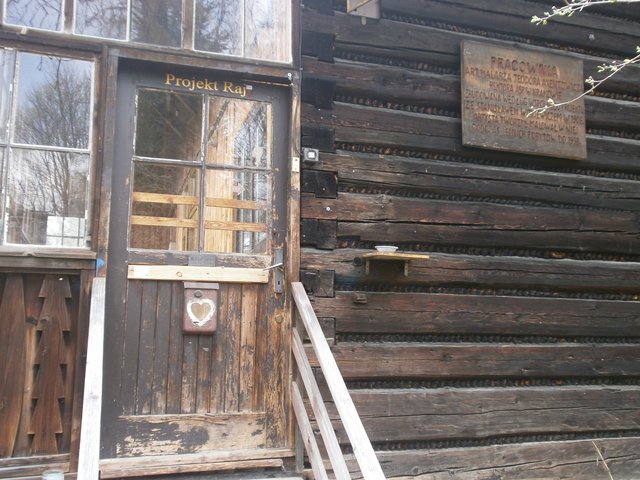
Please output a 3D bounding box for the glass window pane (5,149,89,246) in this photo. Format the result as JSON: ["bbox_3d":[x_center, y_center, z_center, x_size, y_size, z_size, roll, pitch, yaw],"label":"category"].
[{"bbox_3d":[-1.288,-0.202,2.813,0.356,0.454,0.020,3,-8,-17],"label":"glass window pane"}]

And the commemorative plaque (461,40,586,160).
[{"bbox_3d":[1.268,-0.853,3.670,0.876,0.650,0.040,3,-8,-17],"label":"commemorative plaque"}]

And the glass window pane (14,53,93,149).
[{"bbox_3d":[-1.288,-0.676,2.874,0.341,0.452,0.020,3,-8,-17],"label":"glass window pane"}]

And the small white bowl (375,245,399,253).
[{"bbox_3d":[0.362,0.056,3.207,0.128,0.037,0.128,1,-8,0],"label":"small white bowl"}]

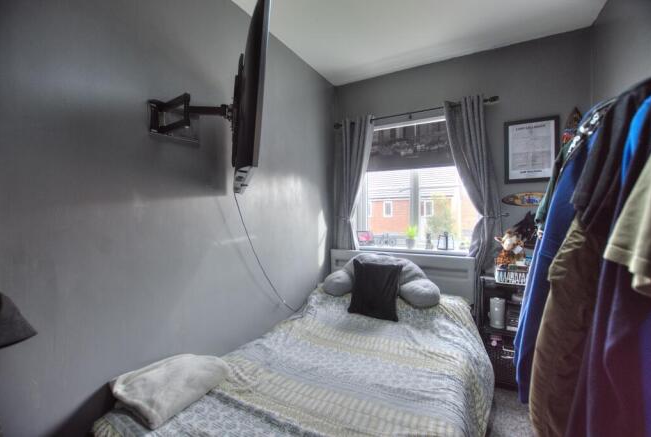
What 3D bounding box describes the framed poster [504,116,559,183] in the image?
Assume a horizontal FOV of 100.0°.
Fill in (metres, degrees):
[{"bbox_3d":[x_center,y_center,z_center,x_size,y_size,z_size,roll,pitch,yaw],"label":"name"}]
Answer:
[{"bbox_3d":[1.506,-0.499,1.998,0.323,0.450,0.025,0,0,27],"label":"framed poster"}]

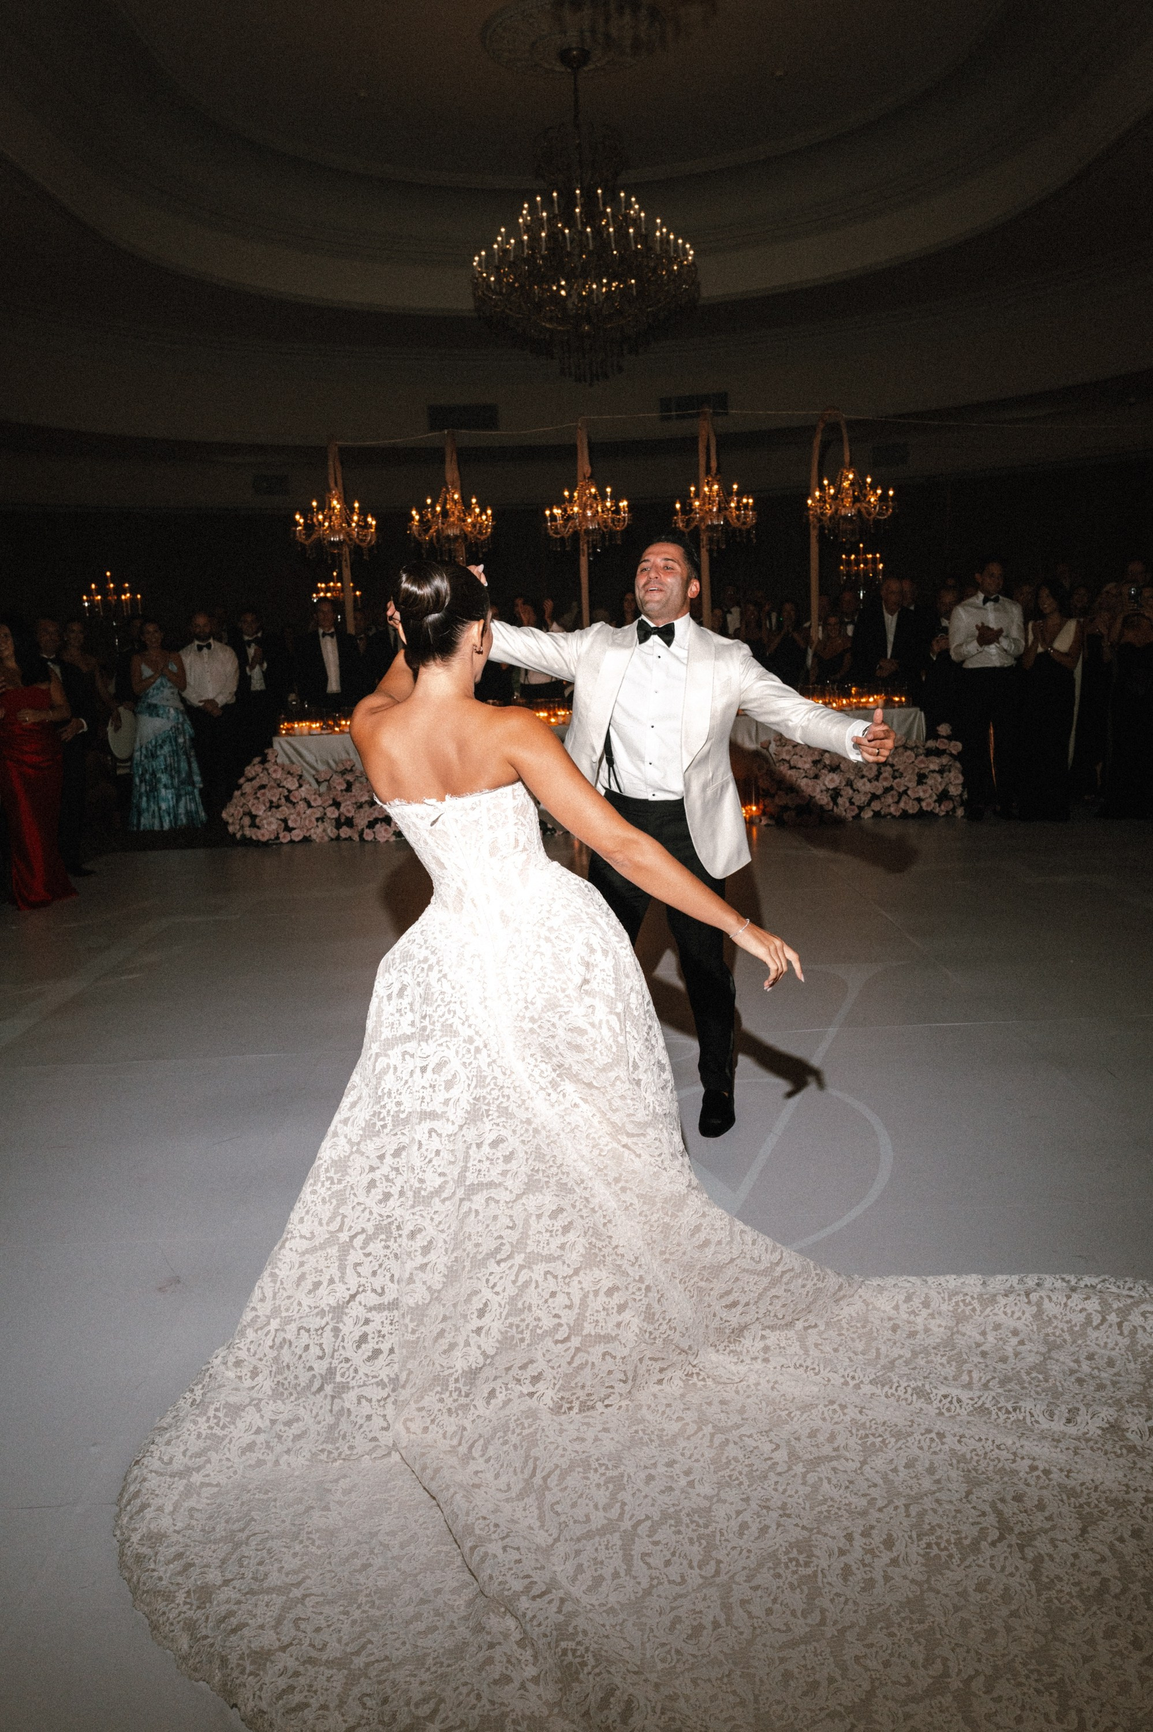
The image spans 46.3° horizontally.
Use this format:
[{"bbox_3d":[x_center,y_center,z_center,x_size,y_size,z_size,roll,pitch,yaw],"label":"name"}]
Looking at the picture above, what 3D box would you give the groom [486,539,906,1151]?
[{"bbox_3d":[0.289,-0.048,3.772,1.127,1.718,0.700,0,10,14],"label":"groom"}]

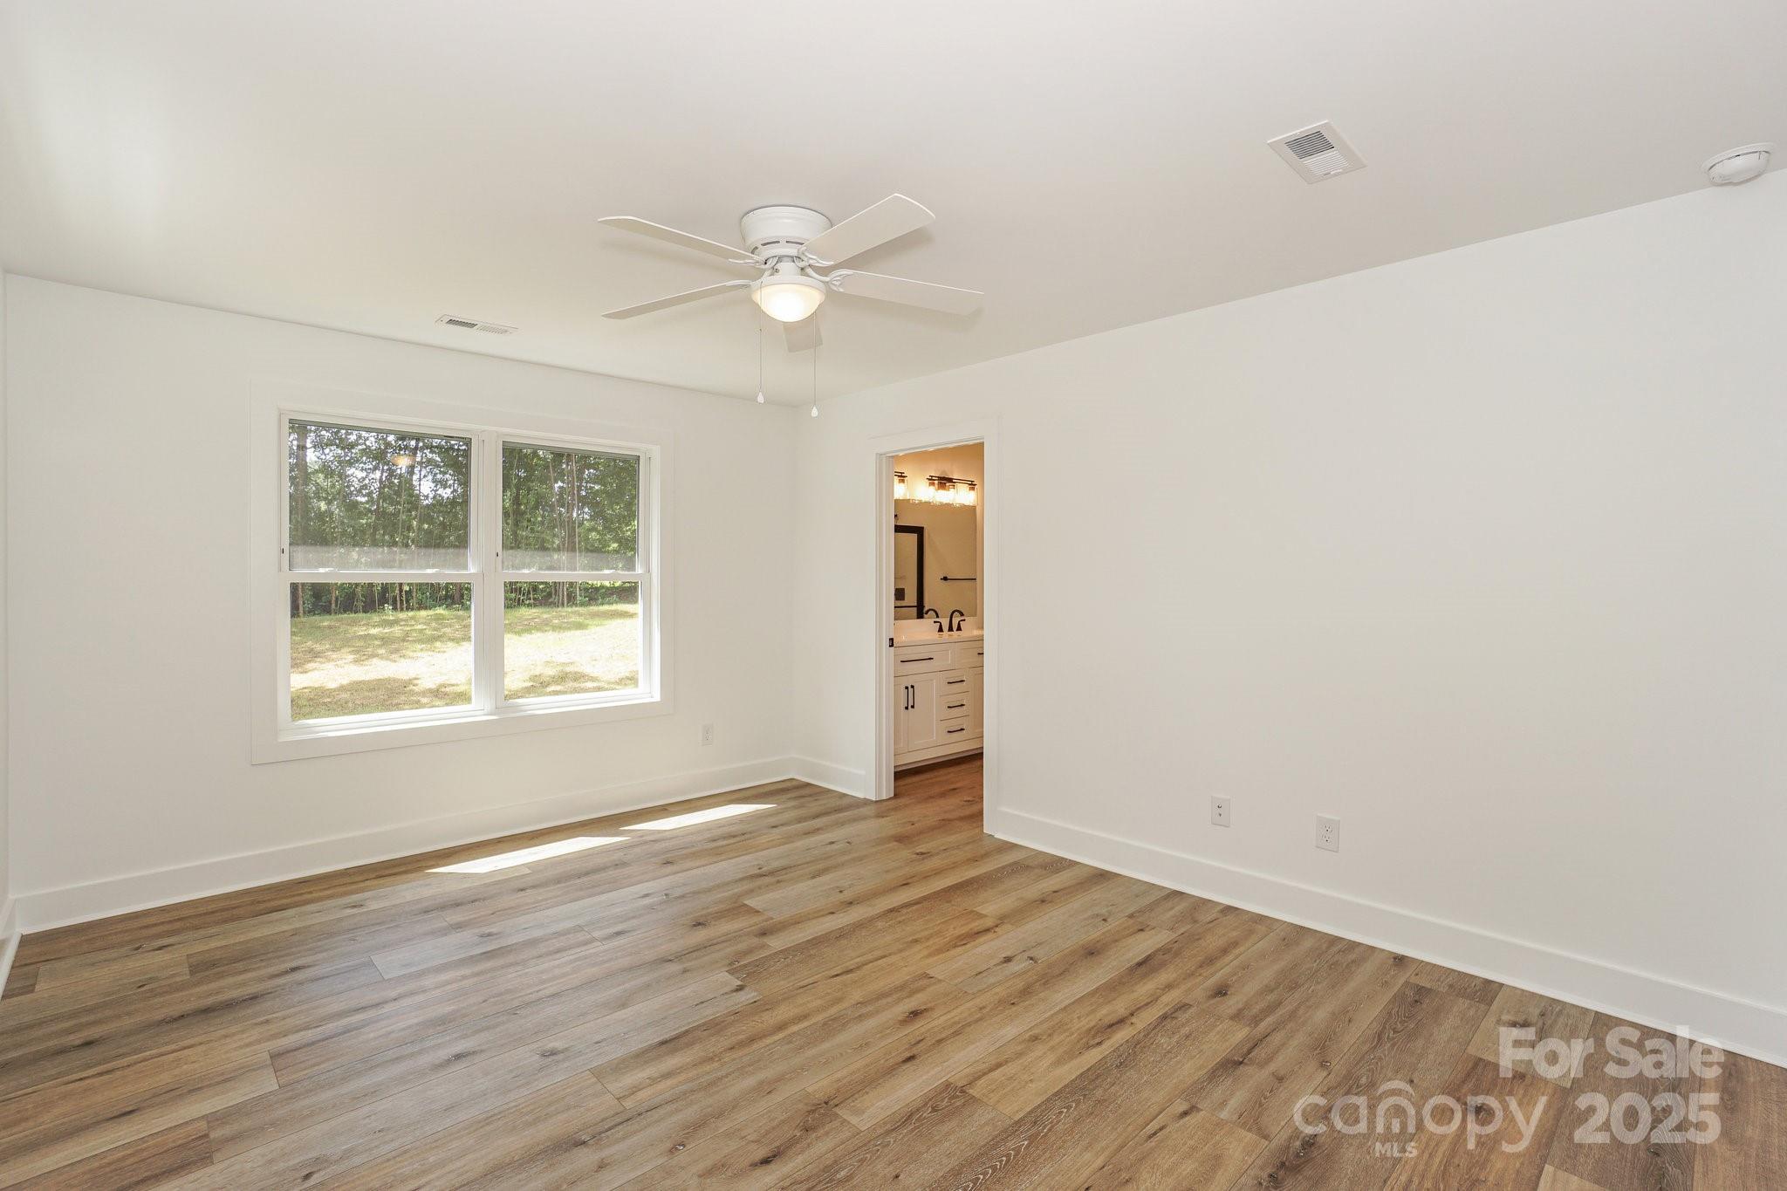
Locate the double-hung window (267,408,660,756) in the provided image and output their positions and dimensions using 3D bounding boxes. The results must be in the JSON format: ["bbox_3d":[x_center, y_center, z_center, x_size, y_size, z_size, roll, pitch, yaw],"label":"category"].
[{"bbox_3d":[-2.063,-0.098,3.830,1.750,1.490,0.100,-1,2,-40],"label":"double-hung window"}]

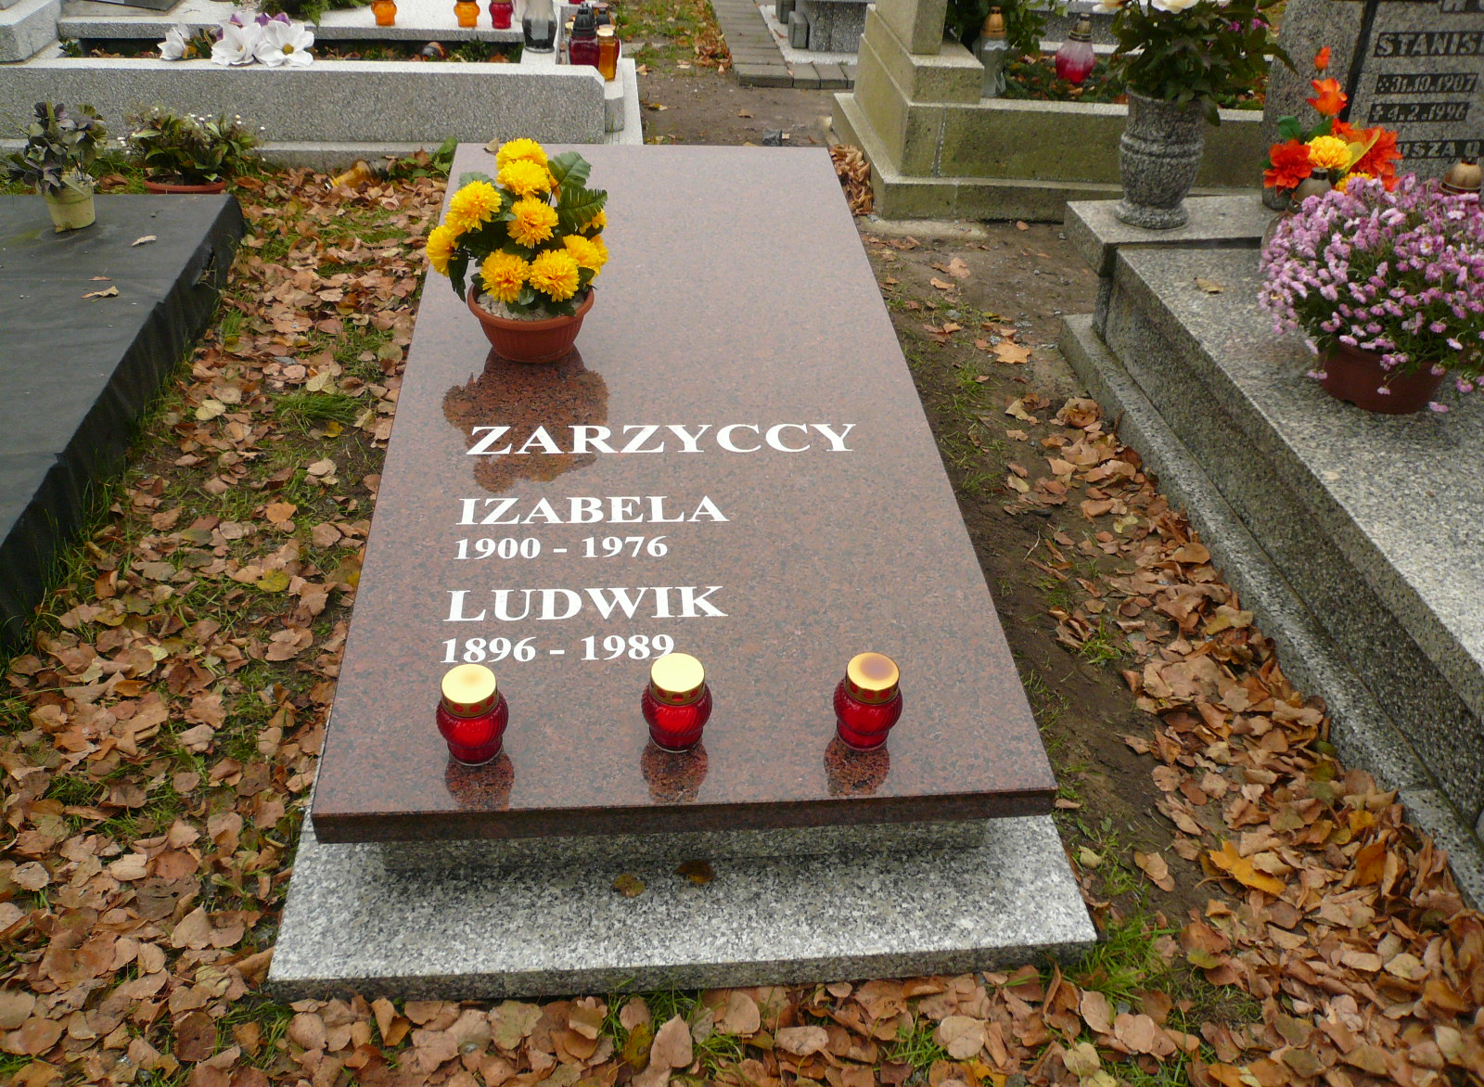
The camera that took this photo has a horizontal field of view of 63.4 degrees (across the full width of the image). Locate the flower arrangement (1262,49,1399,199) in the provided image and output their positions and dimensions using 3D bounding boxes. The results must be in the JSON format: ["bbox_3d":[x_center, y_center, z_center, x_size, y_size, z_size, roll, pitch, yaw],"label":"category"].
[{"bbox_3d":[1.363,-0.957,2.780,0.320,0.370,0.230,-3,36,-5],"label":"flower arrangement"}]

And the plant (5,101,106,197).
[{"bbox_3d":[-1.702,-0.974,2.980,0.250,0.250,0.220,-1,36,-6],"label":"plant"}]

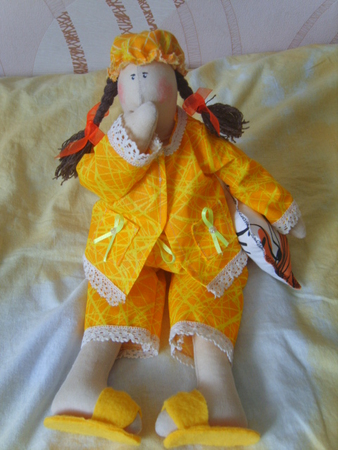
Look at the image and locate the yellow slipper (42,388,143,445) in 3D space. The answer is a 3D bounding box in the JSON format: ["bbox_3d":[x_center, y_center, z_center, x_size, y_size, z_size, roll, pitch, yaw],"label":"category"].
[{"bbox_3d":[-0.080,0.201,0.475,0.096,0.045,0.046,2,60,15],"label":"yellow slipper"}]

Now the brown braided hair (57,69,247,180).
[{"bbox_3d":[-0.025,-0.131,0.605,0.240,0.070,0.130,-1,78,6],"label":"brown braided hair"}]

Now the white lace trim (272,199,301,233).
[{"bbox_3d":[0.148,-0.009,0.575,0.034,0.025,0.018,-42,84,-4],"label":"white lace trim"}]

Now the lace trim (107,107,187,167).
[{"bbox_3d":[-0.028,-0.111,0.570,0.094,0.060,0.065,-1,75,6],"label":"lace trim"}]

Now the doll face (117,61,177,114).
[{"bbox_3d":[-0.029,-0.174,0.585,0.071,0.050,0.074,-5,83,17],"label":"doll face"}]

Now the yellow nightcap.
[{"bbox_3d":[-0.029,-0.227,0.605,0.095,0.085,0.058,-5,83,14],"label":"yellow nightcap"}]

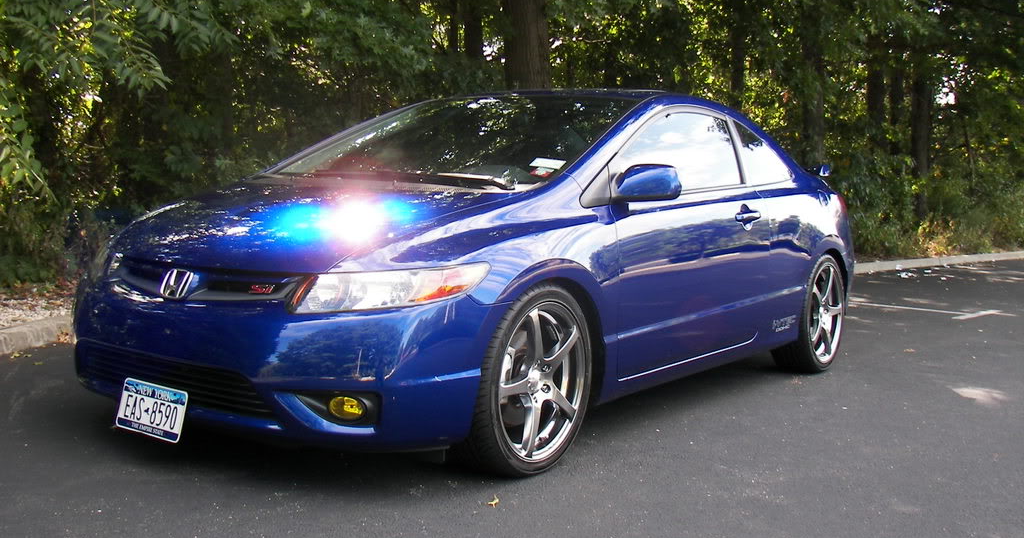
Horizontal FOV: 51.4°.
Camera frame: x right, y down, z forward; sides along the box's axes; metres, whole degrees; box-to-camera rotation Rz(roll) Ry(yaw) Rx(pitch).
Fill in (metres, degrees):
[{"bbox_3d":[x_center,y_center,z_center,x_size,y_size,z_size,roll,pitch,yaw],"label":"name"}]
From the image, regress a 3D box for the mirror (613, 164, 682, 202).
[{"bbox_3d":[0.481,-0.305,3.767,0.240,0.140,0.150,5,6,34],"label":"mirror"}]

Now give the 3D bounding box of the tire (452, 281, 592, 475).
[{"bbox_3d":[0.022,0.347,3.514,0.220,0.635,0.635,5,6,34],"label":"tire"}]

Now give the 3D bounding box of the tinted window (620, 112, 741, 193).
[{"bbox_3d":[0.702,-0.493,4.455,0.070,0.390,1.300,-27,-12,33],"label":"tinted window"}]

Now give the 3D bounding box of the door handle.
[{"bbox_3d":[1.034,-0.228,4.710,0.050,0.105,0.230,5,6,34],"label":"door handle"}]

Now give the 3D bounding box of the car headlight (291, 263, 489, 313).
[{"bbox_3d":[-0.364,0.057,3.131,0.400,0.165,0.490,5,6,34],"label":"car headlight"}]

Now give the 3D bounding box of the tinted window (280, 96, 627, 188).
[{"bbox_3d":[-0.187,-0.586,4.377,1.360,0.120,0.980,5,28,34],"label":"tinted window"}]

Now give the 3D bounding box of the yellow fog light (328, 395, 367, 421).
[{"bbox_3d":[-0.463,0.396,3.049,0.115,0.078,0.050,5,6,34],"label":"yellow fog light"}]

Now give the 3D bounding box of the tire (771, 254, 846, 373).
[{"bbox_3d":[1.566,0.223,5.665,0.220,0.635,0.635,5,6,34],"label":"tire"}]

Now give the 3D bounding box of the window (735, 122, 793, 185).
[{"bbox_3d":[1.216,-0.559,5.215,0.070,0.350,0.700,-26,-12,29],"label":"window"}]

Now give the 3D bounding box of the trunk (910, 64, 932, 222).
[{"bbox_3d":[6.729,-2.112,17.500,0.330,2.800,0.330,-1,5,0],"label":"trunk"}]

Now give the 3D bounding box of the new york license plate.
[{"bbox_3d":[-1.094,0.428,3.232,0.305,0.155,0.012,5,-6,34],"label":"new york license plate"}]

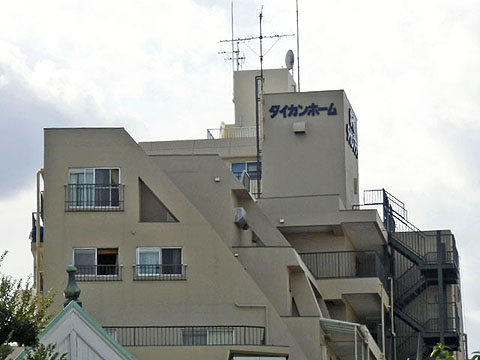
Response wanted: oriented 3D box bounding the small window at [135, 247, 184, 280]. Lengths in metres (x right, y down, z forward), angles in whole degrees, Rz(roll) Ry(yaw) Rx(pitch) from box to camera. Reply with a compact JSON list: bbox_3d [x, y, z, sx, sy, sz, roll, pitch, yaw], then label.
[{"bbox_3d":[-3.130,3.196,74.135,1.794,1.114,0.120,0,-12,-3],"label":"small window"}]

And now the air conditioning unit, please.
[{"bbox_3d":[0.028,1.540,76.000,0.330,0.620,0.800,-3,-12,9],"label":"air conditioning unit"}]

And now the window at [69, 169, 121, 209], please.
[{"bbox_3d":[-5.708,0.330,74.607,1.994,1.612,0.120,0,-12,-3],"label":"window"}]

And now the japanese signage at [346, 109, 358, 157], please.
[{"bbox_3d":[4.699,-1.918,79.200,0.100,1.450,3.400,-3,-12,9],"label":"japanese signage"}]

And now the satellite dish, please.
[{"bbox_3d":[2.193,-5.221,83.000,0.220,0.800,0.750,-7,-13,25],"label":"satellite dish"}]

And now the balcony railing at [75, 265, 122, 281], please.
[{"bbox_3d":[-5.580,3.613,73.771,2.053,0.648,0.220,0,-12,-3],"label":"balcony railing"}]

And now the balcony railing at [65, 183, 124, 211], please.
[{"bbox_3d":[-5.671,0.724,74.373,2.331,1.094,0.250,0,-12,-3],"label":"balcony railing"}]

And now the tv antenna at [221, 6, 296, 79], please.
[{"bbox_3d":[0.680,-5.667,78.300,3.100,2.850,1.000,-5,-12,18],"label":"tv antenna"}]

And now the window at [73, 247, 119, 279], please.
[{"bbox_3d":[-5.604,3.210,74.008,1.776,1.136,0.120,0,-12,-3],"label":"window"}]

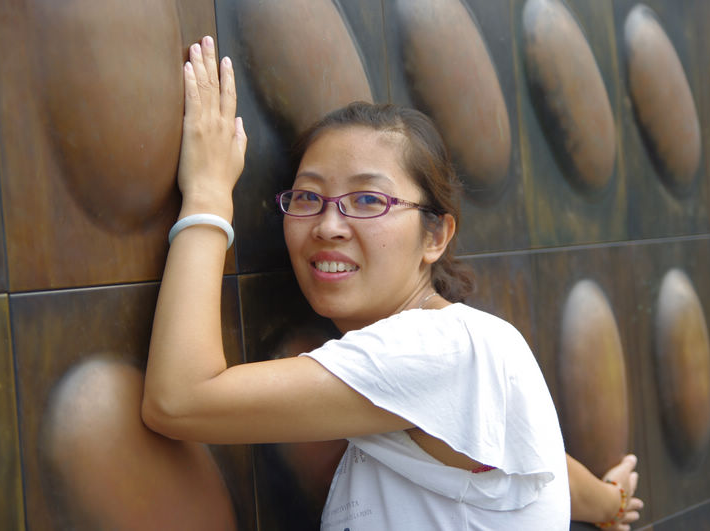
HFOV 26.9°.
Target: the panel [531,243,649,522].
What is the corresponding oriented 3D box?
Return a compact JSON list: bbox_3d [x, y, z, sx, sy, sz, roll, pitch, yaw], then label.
[{"bbox_3d":[0.371,0.194,2.207,0.050,0.446,0.315,-5,0,36],"label":"panel"}]

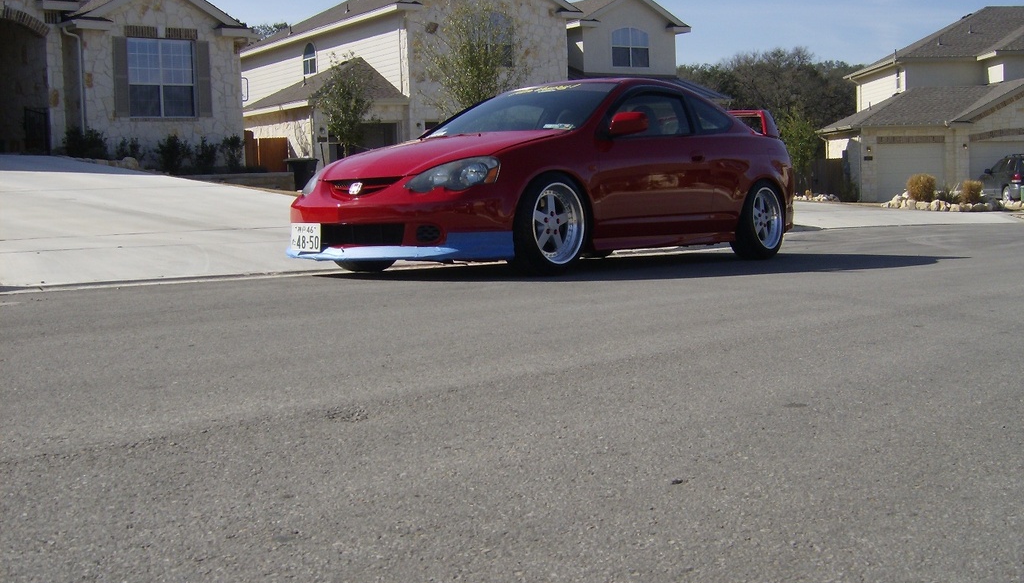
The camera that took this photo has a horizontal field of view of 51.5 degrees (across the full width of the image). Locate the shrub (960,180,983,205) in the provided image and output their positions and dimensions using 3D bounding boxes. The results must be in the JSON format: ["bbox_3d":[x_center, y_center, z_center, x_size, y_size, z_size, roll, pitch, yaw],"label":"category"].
[{"bbox_3d":[14.920,-3.205,34.500,0.720,0.800,0.720,0,3,23],"label":"shrub"}]

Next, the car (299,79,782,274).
[{"bbox_3d":[0.493,-0.874,7.895,1.760,1.360,4.400,1,4,42],"label":"car"}]

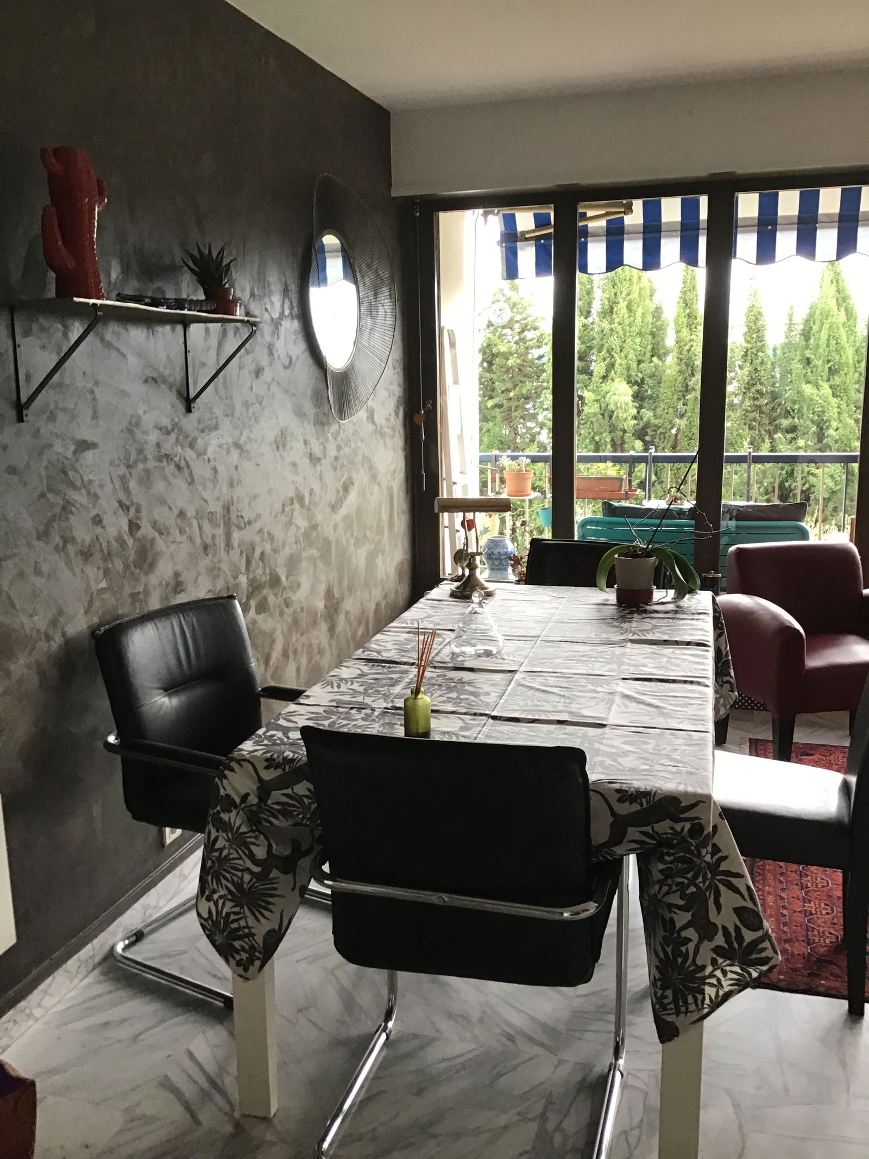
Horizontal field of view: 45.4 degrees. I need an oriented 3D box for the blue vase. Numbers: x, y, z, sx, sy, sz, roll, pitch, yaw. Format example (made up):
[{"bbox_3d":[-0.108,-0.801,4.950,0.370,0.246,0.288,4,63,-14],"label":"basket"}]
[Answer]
[{"bbox_3d":[0.327,-0.111,5.276,0.171,0.250,0.171,-1,11,0],"label":"blue vase"}]

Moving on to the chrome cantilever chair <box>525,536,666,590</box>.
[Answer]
[{"bbox_3d":[0.461,0.336,3.417,0.545,0.865,0.575,5,13,26],"label":"chrome cantilever chair"}]

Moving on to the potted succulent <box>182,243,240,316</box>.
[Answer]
[{"bbox_3d":[-0.582,-0.784,2.695,0.145,0.190,0.145,3,12,17],"label":"potted succulent"}]

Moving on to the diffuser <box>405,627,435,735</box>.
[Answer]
[{"bbox_3d":[-0.029,0.193,2.001,0.060,0.216,0.056,-1,11,0],"label":"diffuser"}]

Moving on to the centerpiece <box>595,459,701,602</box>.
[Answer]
[{"bbox_3d":[0.628,-0.156,3.071,0.320,0.461,0.270,2,12,15],"label":"centerpiece"}]

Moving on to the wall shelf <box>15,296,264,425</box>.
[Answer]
[{"bbox_3d":[-0.692,-0.515,2.480,0.235,0.265,0.830,3,12,17],"label":"wall shelf"}]

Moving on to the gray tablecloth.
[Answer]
[{"bbox_3d":[0.256,0.405,2.620,1.040,0.460,1.700,2,12,15],"label":"gray tablecloth"}]

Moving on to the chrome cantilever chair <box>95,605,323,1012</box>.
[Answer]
[{"bbox_3d":[-0.458,0.517,2.589,0.575,0.865,0.545,6,13,32],"label":"chrome cantilever chair"}]

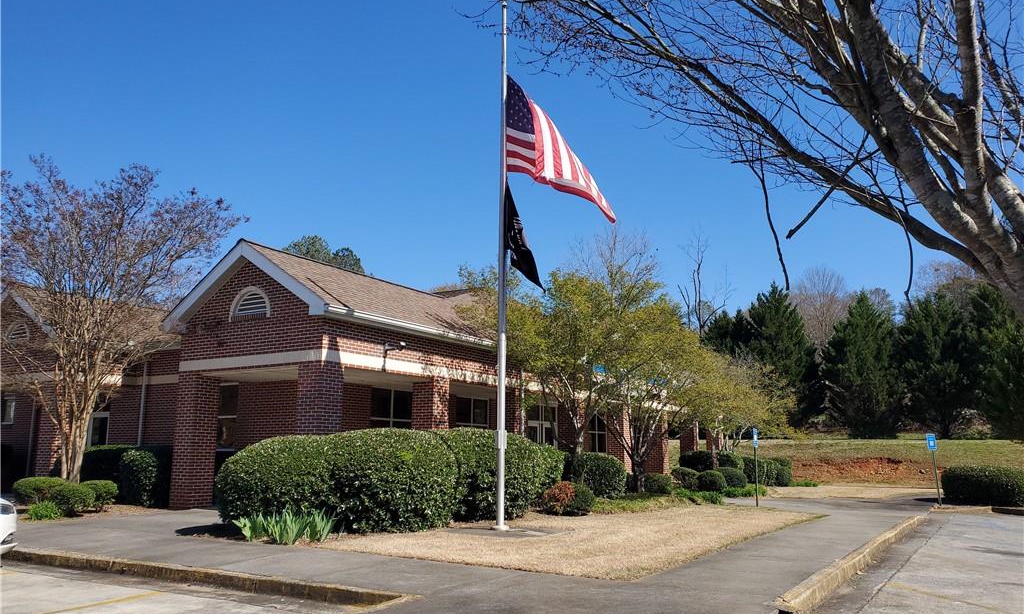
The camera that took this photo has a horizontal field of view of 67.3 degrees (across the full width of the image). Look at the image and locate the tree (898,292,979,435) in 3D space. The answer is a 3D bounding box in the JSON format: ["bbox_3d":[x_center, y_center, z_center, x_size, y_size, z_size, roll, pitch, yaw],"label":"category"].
[{"bbox_3d":[20.993,2.832,38.135,3.800,7.187,3.800,-6,-12,28],"label":"tree"}]

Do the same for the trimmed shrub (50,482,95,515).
[{"bbox_3d":[-8.293,3.654,14.573,0.769,0.600,0.769,6,-12,-28],"label":"trimmed shrub"}]

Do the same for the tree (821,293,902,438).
[{"bbox_3d":[22.813,3.736,50.202,5.300,9.430,5.300,-5,-12,24],"label":"tree"}]

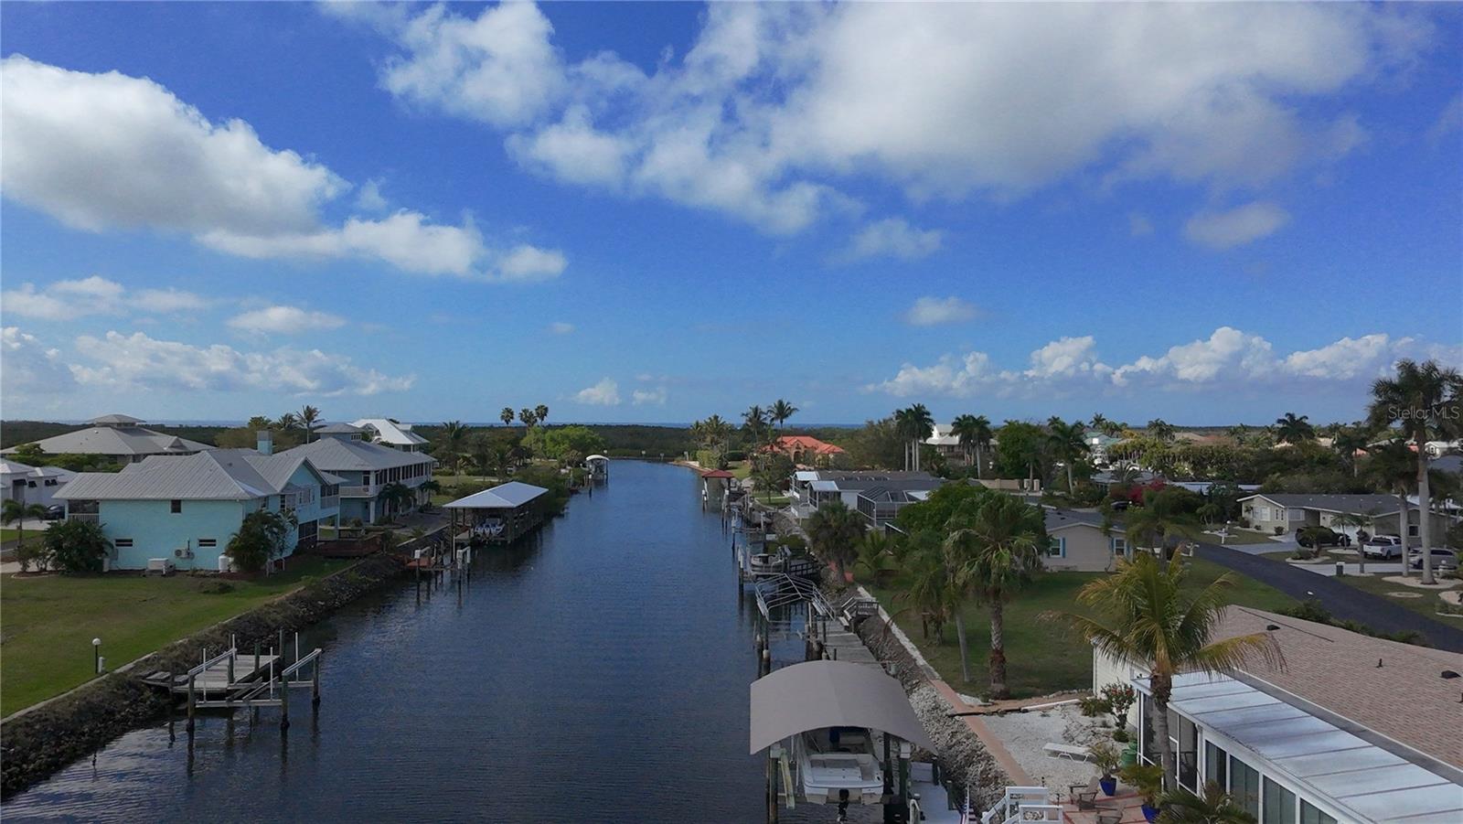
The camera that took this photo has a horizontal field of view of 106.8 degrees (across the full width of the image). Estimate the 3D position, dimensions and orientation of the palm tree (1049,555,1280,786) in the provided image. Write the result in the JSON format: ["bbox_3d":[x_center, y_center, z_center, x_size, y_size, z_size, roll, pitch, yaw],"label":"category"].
[{"bbox_3d":[13.253,8.064,16.568,5.540,7.320,5.540,0,-1,0],"label":"palm tree"}]

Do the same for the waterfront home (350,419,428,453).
[{"bbox_3d":[-74.500,7.341,116.000,17.500,12.200,13.000,0,-1,-6],"label":"waterfront home"}]

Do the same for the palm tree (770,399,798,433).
[{"bbox_3d":[12.582,5.515,130.000,6.700,17.300,6.700,0,-1,0],"label":"palm tree"}]

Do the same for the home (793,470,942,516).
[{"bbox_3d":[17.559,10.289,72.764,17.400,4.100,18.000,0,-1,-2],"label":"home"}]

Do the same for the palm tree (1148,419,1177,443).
[{"bbox_3d":[98.323,8.010,123.861,5.200,12.890,5.200,0,-1,0],"label":"palm tree"}]

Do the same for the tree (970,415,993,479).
[{"bbox_3d":[49.623,6.975,107.856,4.700,12.590,4.700,0,-1,-2],"label":"tree"}]

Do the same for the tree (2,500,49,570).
[{"bbox_3d":[-53.415,9.249,41.115,2.540,5.340,2.540,0,-1,0],"label":"tree"}]

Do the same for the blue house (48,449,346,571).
[{"bbox_3d":[-44.300,7.726,47.500,14.700,9.000,13.600,0,-1,-3],"label":"blue house"}]

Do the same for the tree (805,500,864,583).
[{"bbox_3d":[7.575,9.281,39.335,4.430,5.810,4.430,0,-1,0],"label":"tree"}]

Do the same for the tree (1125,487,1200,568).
[{"bbox_3d":[33.782,9.196,42.582,4.630,6.380,4.630,0,-1,0],"label":"tree"}]

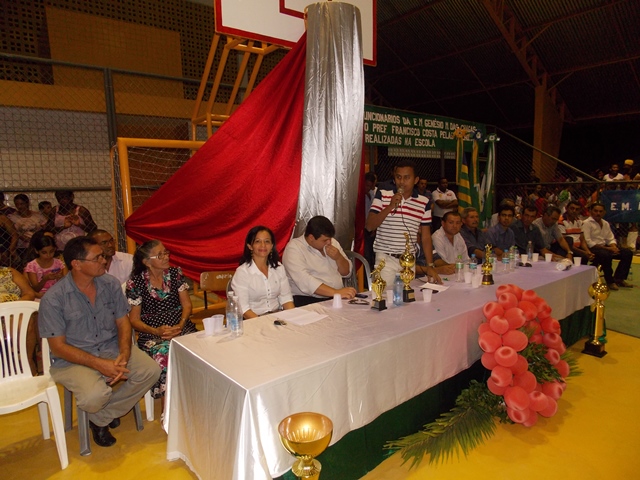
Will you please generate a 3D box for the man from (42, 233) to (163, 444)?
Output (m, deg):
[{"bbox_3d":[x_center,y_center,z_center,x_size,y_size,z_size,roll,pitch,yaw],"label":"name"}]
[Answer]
[{"bbox_3d":[-1.411,0.616,2.662,0.550,1.250,0.700,-8,10,-44],"label":"man"}]

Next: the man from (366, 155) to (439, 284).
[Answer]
[{"bbox_3d":[0.725,0.180,3.790,0.620,1.760,0.420,-1,7,-3],"label":"man"}]

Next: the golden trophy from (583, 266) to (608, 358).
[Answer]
[{"bbox_3d":[2.493,0.625,3.819,0.180,0.810,0.165,-7,9,-38],"label":"golden trophy"}]

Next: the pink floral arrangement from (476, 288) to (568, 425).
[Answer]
[{"bbox_3d":[1.413,0.755,2.899,0.660,0.820,0.360,-7,9,-38],"label":"pink floral arrangement"}]

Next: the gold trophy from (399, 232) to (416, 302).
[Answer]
[{"bbox_3d":[0.646,0.192,3.109,0.110,0.500,0.105,-3,8,-17],"label":"gold trophy"}]

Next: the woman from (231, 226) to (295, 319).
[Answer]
[{"bbox_3d":[-0.386,0.558,2.901,0.480,1.270,0.700,-5,8,-30],"label":"woman"}]

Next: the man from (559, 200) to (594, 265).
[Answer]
[{"bbox_3d":[3.789,0.077,6.191,0.550,1.260,0.750,-7,9,-38],"label":"man"}]

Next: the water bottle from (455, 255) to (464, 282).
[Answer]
[{"bbox_3d":[1.213,0.248,3.676,0.067,0.228,0.067,-7,9,-38],"label":"water bottle"}]

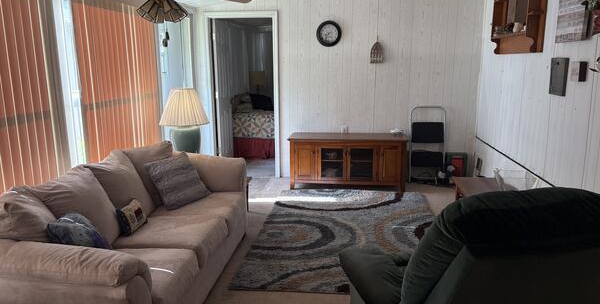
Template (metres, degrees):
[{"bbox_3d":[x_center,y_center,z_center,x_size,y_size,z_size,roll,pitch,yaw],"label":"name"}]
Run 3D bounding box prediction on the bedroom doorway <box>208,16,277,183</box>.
[{"bbox_3d":[-0.704,-0.704,5.769,0.894,2.098,0.130,1,12,6],"label":"bedroom doorway"}]

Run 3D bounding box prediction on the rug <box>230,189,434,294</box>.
[{"bbox_3d":[0.469,0.690,4.109,1.637,0.020,2.379,1,12,6],"label":"rug"}]

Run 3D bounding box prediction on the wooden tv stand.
[{"bbox_3d":[0.569,0.115,5.437,1.376,0.611,0.471,1,12,6],"label":"wooden tv stand"}]

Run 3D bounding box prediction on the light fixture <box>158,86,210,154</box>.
[{"bbox_3d":[-1.055,-0.220,4.203,0.482,0.738,0.482,1,12,6],"label":"light fixture"}]

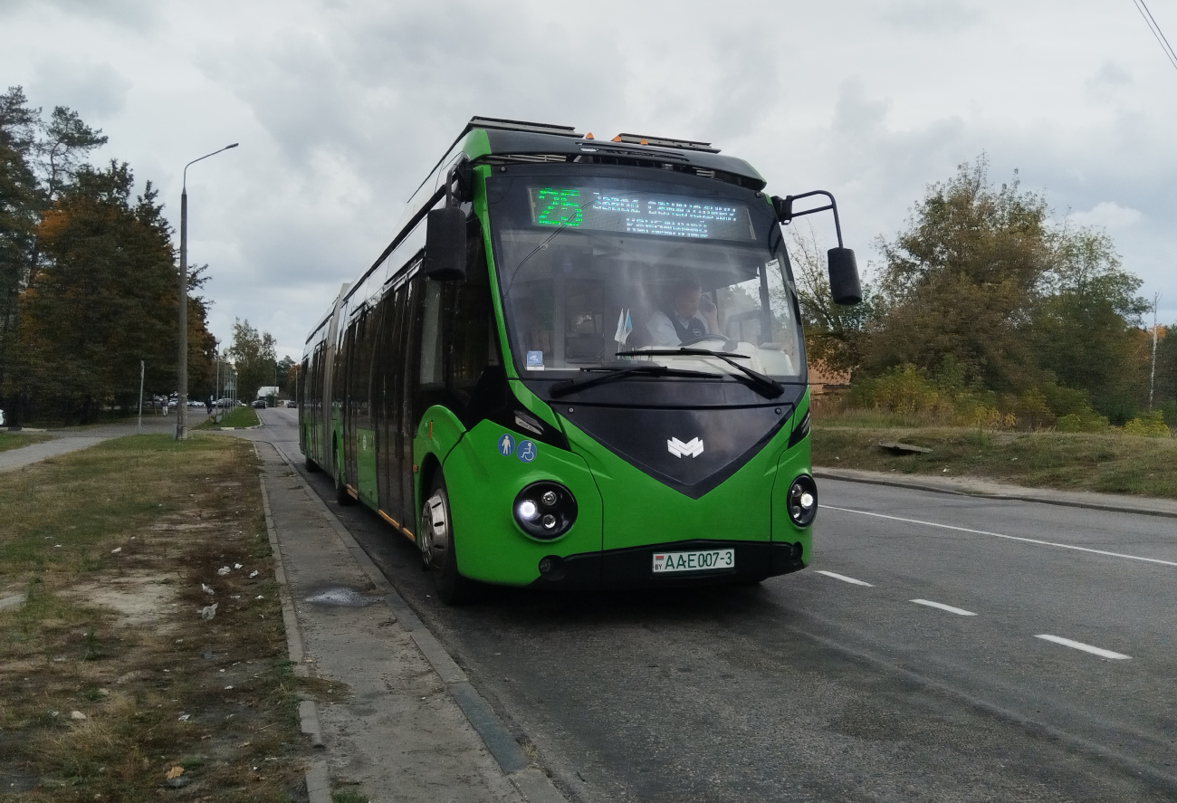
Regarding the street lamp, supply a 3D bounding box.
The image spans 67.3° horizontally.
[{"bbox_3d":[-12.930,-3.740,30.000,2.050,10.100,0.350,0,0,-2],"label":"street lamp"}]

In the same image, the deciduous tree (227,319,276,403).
[{"bbox_3d":[-51.390,-6.110,135.000,7.400,13.200,7.200,1,0,-21],"label":"deciduous tree"}]

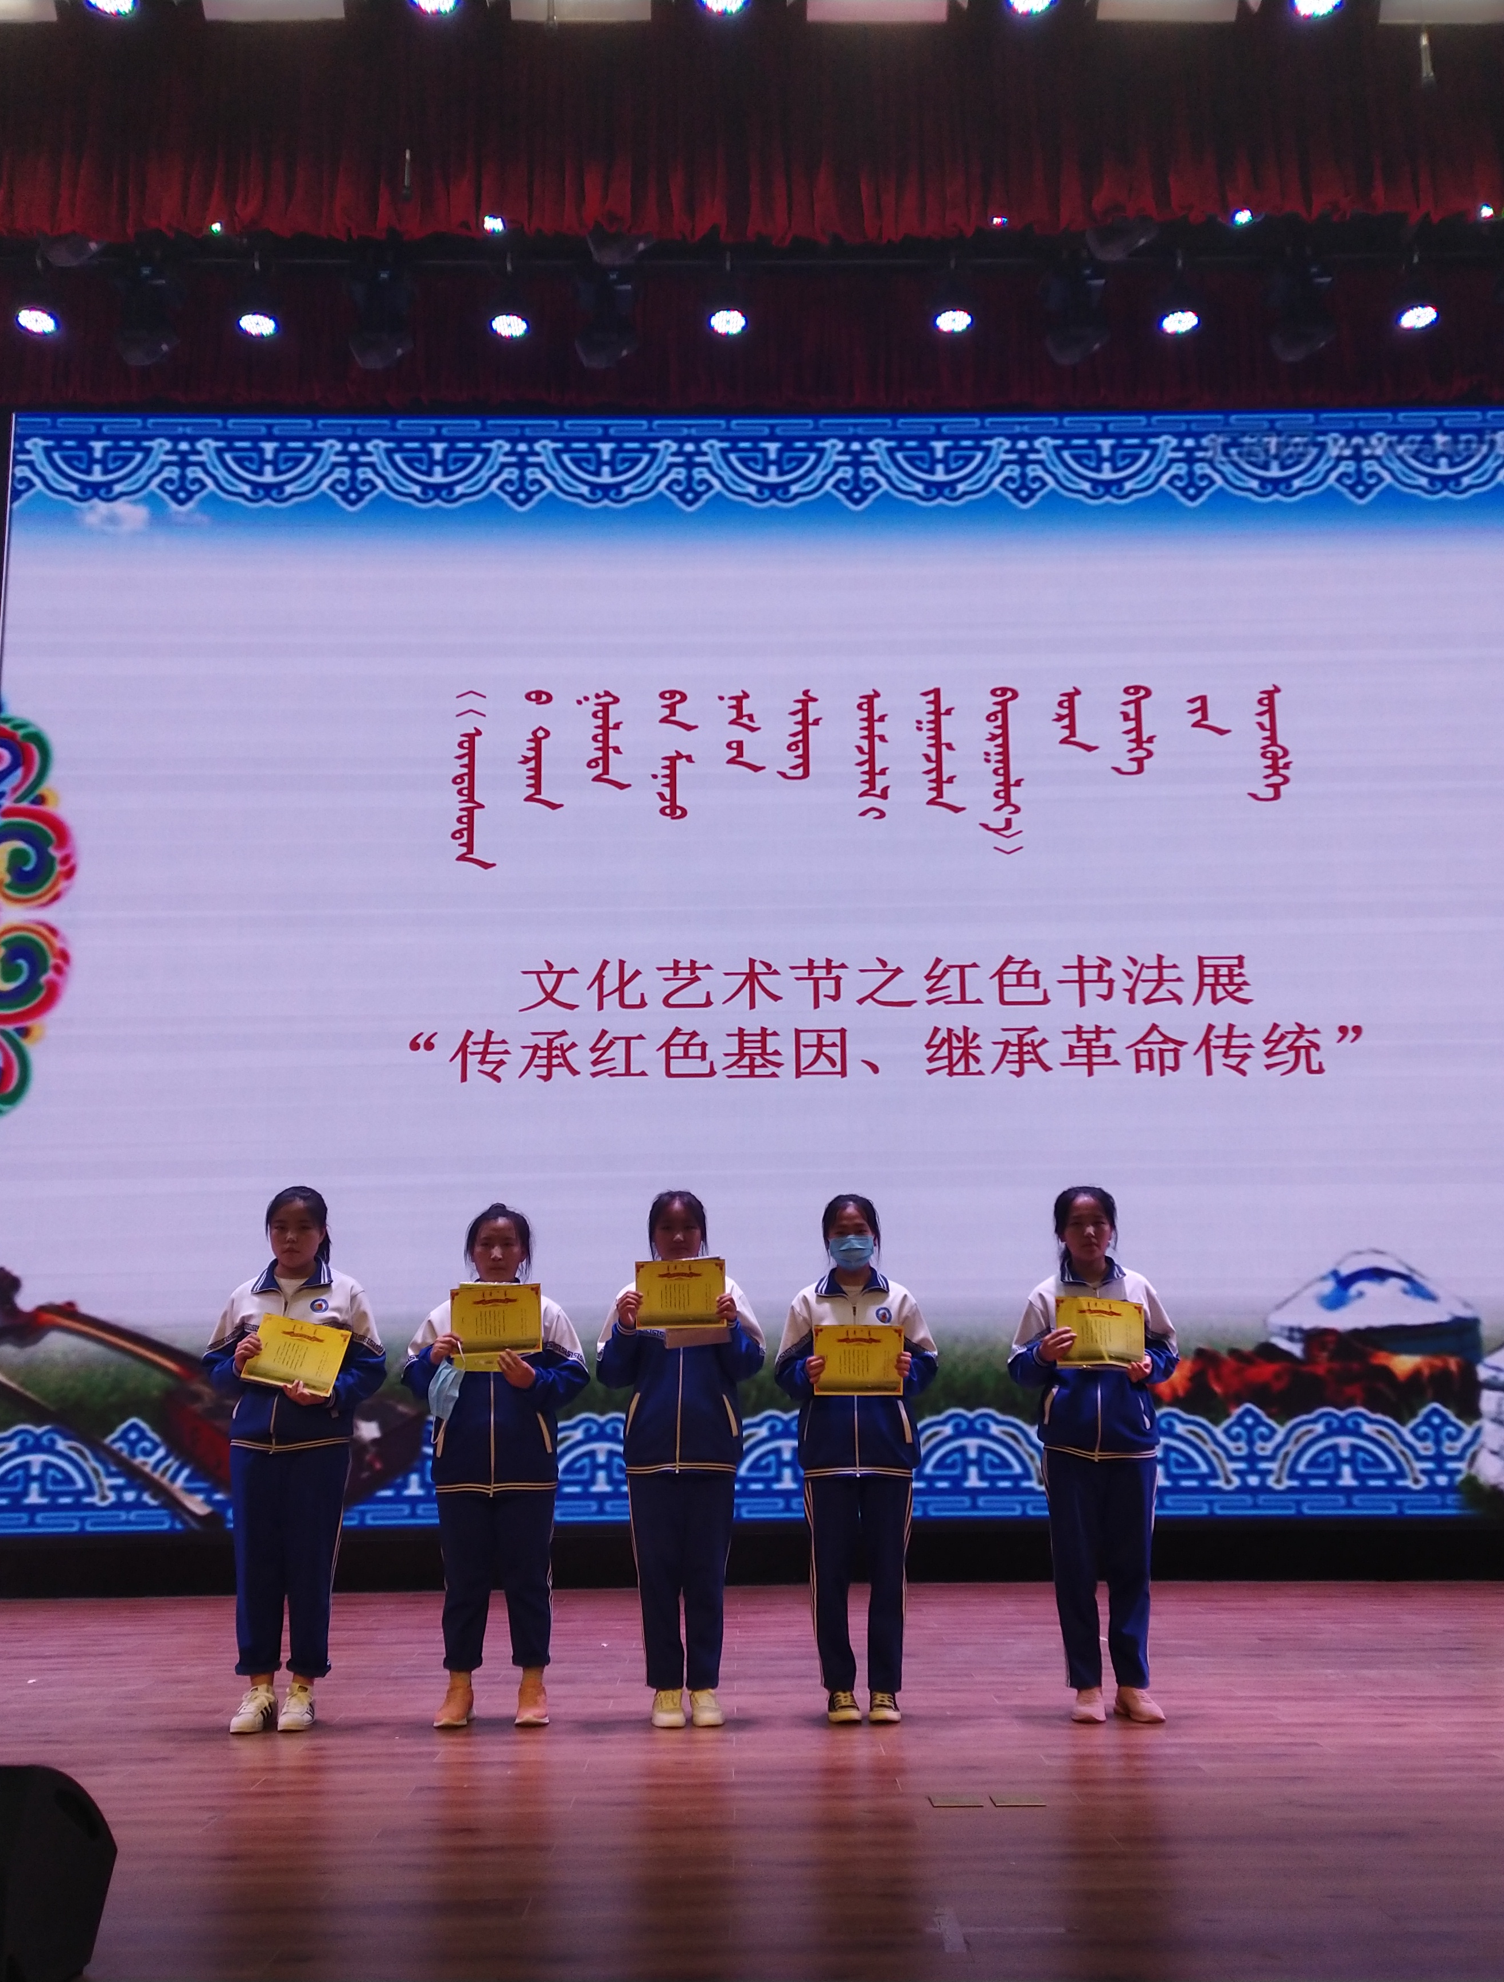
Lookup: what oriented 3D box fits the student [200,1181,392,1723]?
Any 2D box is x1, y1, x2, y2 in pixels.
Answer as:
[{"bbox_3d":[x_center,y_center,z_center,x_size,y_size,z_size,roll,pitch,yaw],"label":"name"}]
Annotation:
[{"bbox_3d":[-1.424,1.433,6.201,0.557,1.645,0.420,-2,-12,6],"label":"student"}]

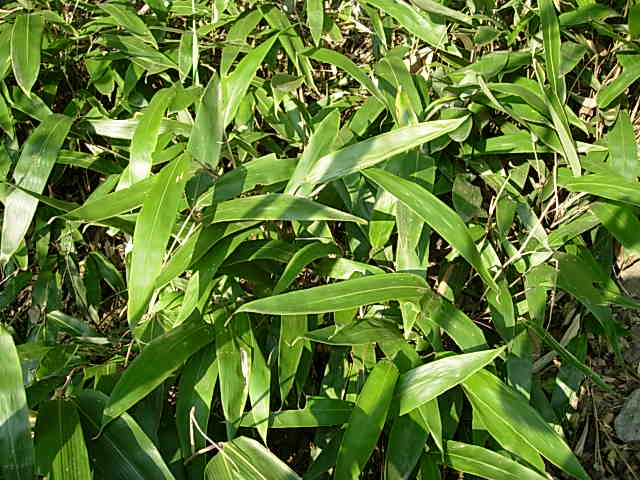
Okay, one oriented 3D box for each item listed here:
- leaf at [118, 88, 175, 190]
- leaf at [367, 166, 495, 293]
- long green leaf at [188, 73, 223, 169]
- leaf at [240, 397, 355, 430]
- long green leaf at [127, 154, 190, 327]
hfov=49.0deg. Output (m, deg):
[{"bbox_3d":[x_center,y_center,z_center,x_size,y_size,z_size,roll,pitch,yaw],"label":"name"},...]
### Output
[{"bbox_3d":[-0.291,-0.174,1.181,0.038,0.036,0.186,19,77,19],"label":"leaf"},{"bbox_3d":[0.174,-0.025,1.068,0.269,0.040,0.043,43,55,9],"label":"leaf"},{"bbox_3d":[-0.186,-0.210,1.202,0.052,0.025,0.214,-2,53,-3],"label":"long green leaf"},{"bbox_3d":[-0.011,0.244,0.988,0.190,0.025,0.040,-2,43,-6],"label":"leaf"},{"bbox_3d":[-0.239,-0.004,1.044,0.052,0.038,0.256,12,78,12],"label":"long green leaf"}]

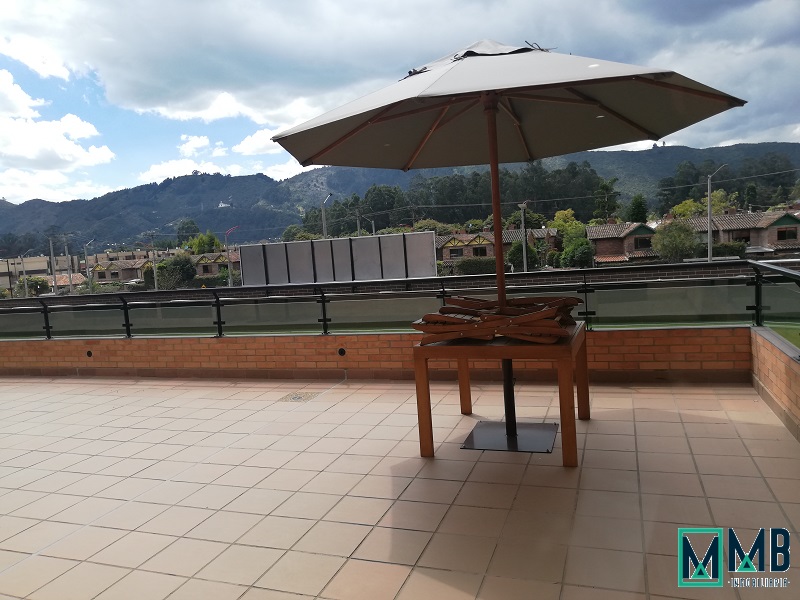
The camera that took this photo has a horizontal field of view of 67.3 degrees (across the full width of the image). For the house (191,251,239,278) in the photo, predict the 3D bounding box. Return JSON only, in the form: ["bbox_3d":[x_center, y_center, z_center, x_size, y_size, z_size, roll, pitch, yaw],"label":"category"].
[{"bbox_3d":[-27.581,-4.531,96.074,9.500,6.690,8.000,-2,6,20],"label":"house"}]

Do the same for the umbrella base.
[{"bbox_3d":[0.796,0.956,4.258,0.600,0.020,0.600,-2,6,20],"label":"umbrella base"}]

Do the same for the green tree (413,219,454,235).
[{"bbox_3d":[5.647,-9.022,95.238,6.800,7.740,6.200,-2,6,20],"label":"green tree"}]

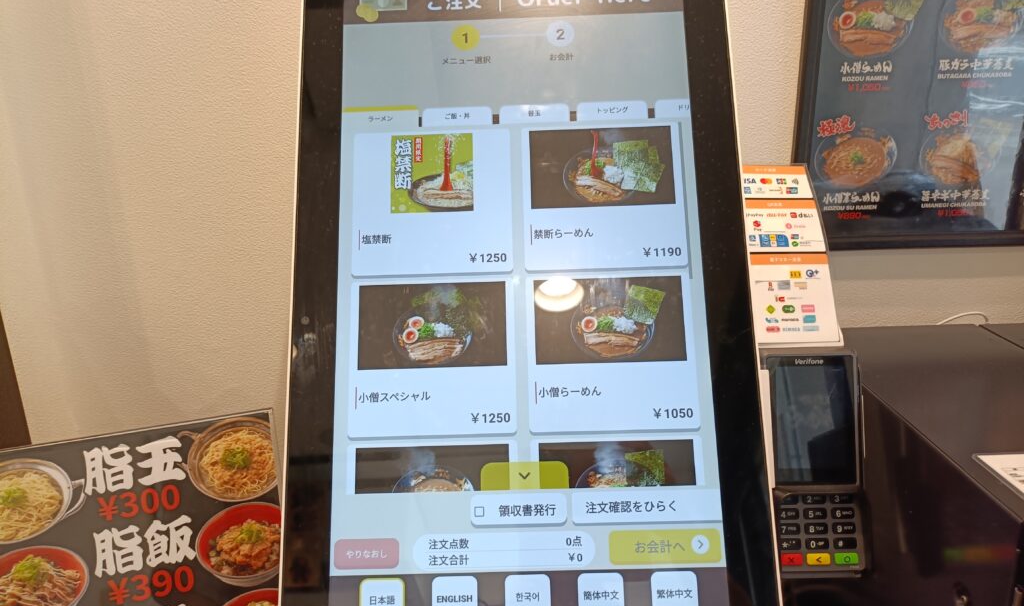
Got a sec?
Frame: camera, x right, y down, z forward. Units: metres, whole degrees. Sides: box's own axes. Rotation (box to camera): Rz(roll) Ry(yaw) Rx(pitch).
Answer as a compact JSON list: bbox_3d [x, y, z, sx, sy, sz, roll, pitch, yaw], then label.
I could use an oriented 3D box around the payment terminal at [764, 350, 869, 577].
[{"bbox_3d":[0.254,0.136,0.642,0.085,0.187,0.050,-1,-7,2],"label":"payment terminal"}]

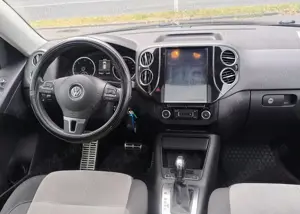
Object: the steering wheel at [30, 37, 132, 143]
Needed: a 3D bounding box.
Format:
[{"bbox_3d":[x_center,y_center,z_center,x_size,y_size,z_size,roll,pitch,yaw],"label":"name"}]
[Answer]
[{"bbox_3d":[-0.246,-0.060,1.008,0.380,0.380,0.110,3,1,8],"label":"steering wheel"}]

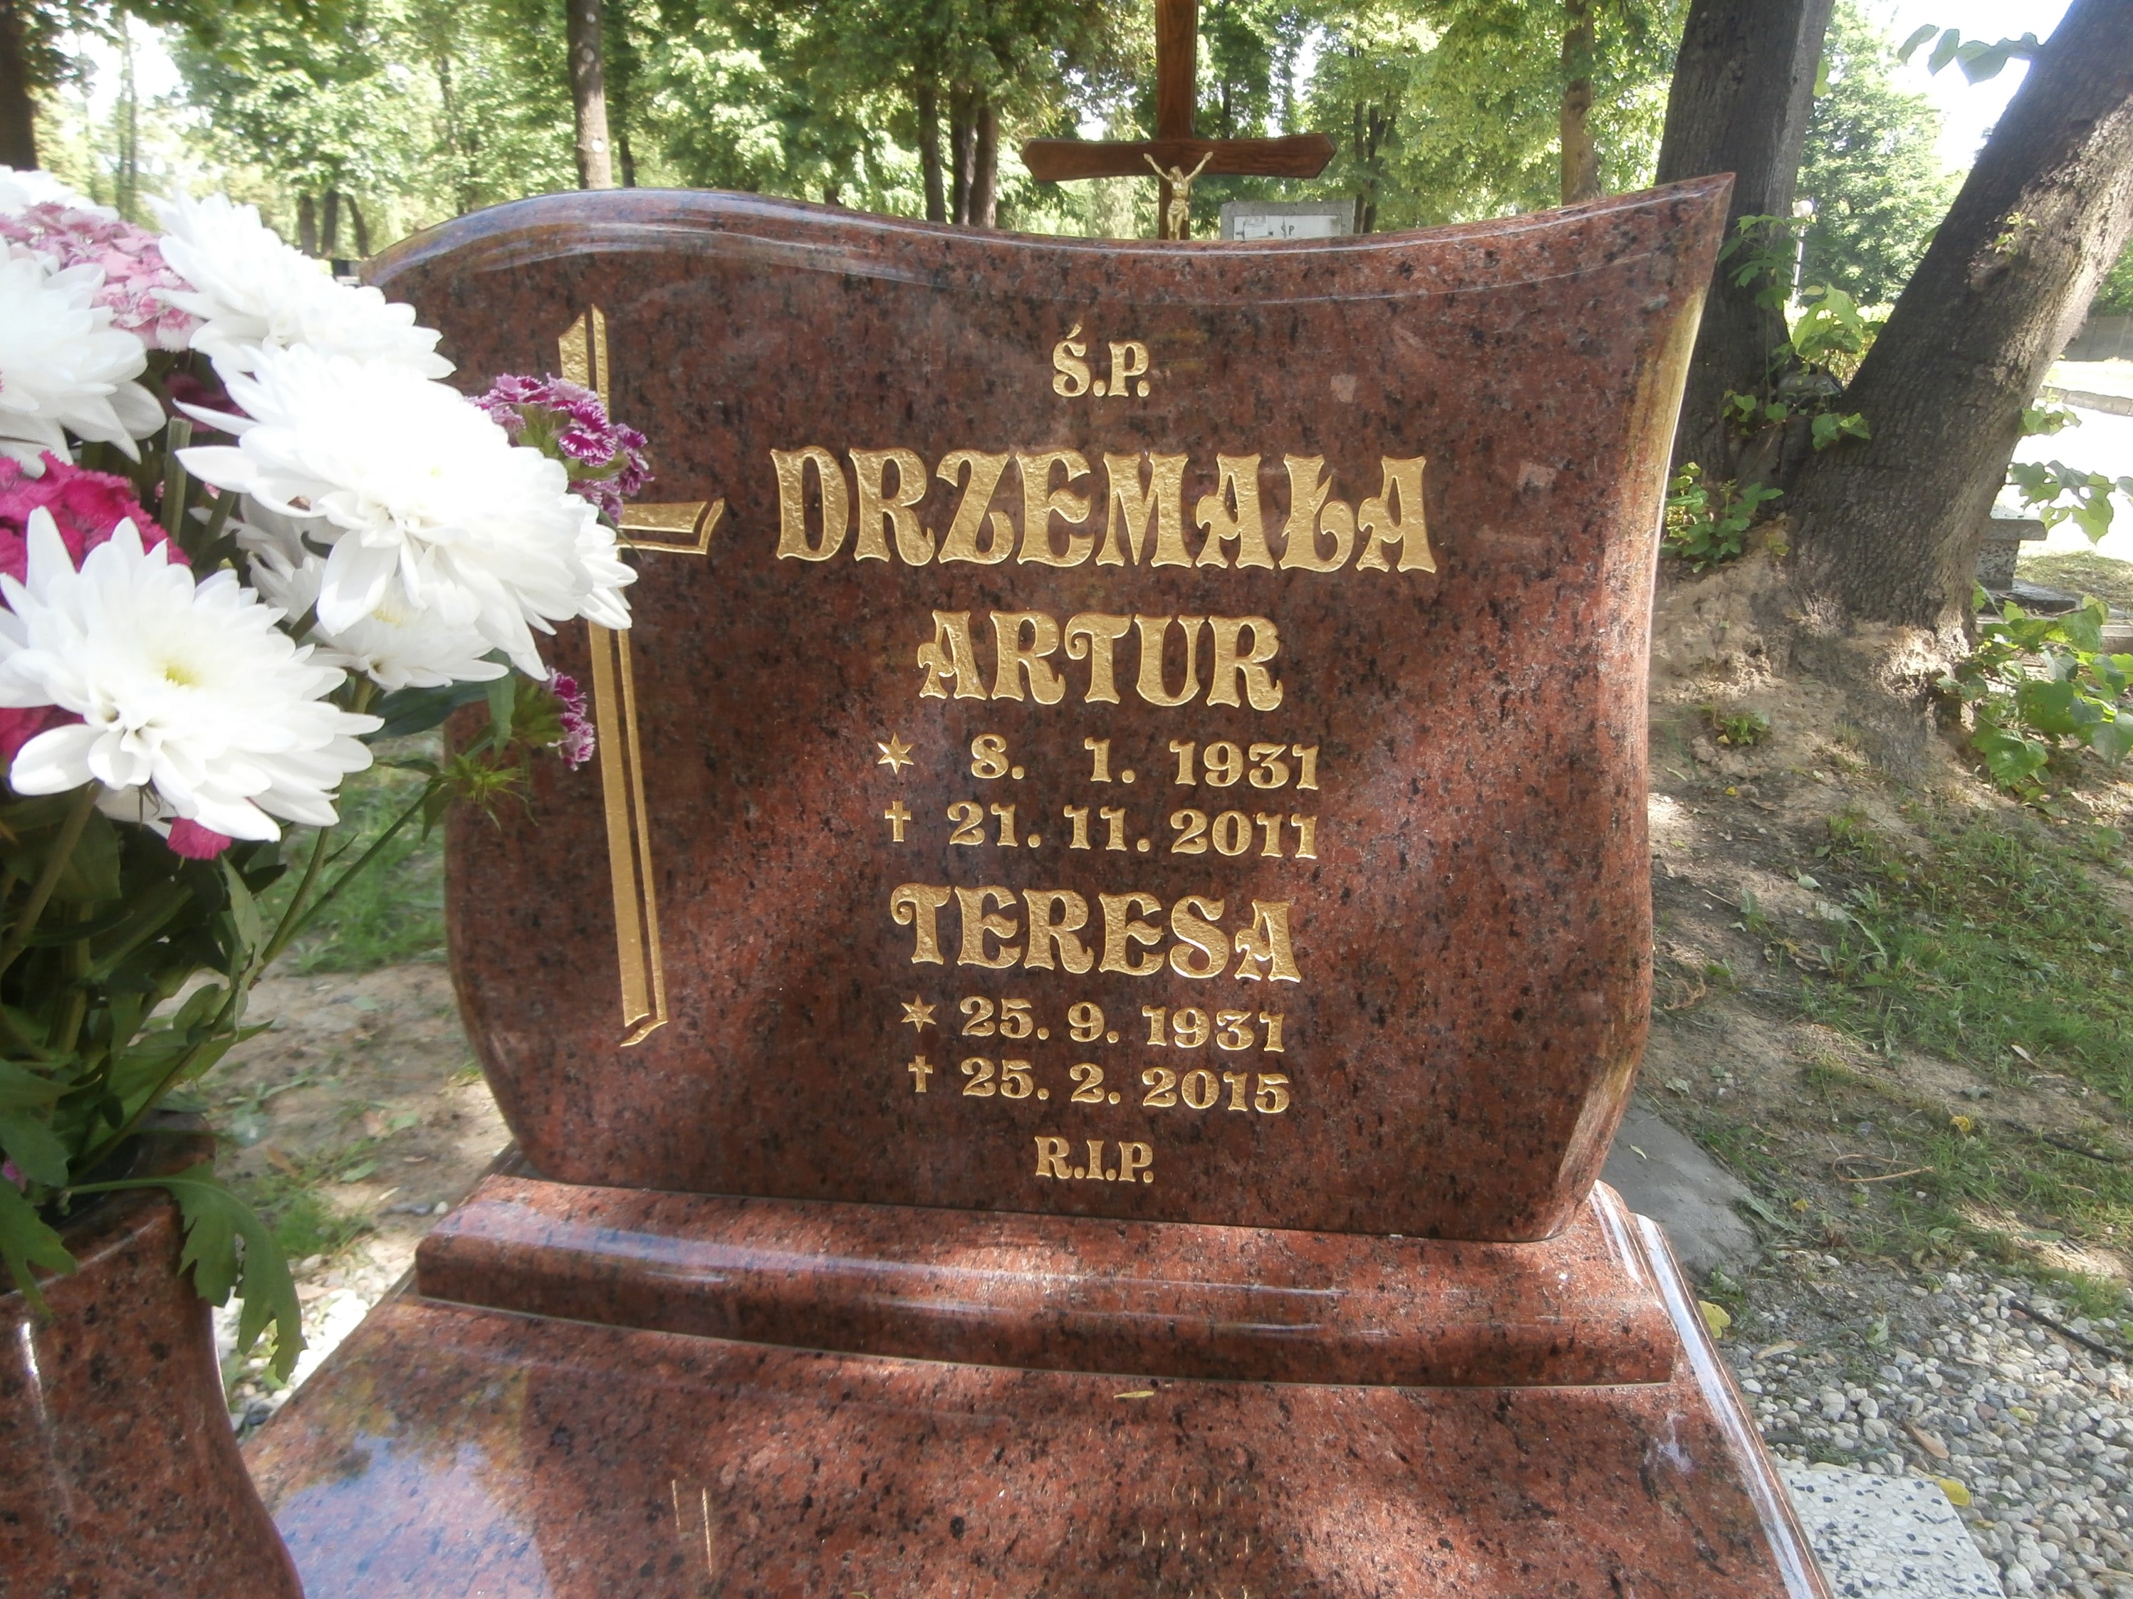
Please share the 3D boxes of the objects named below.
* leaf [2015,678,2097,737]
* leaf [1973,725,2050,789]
[{"bbox_3d":[1.794,-0.166,2.680,0.130,0.095,0.065,9,21,24],"label":"leaf"},{"bbox_3d":[1.661,-0.075,2.600,0.120,0.100,0.060,9,21,24],"label":"leaf"}]

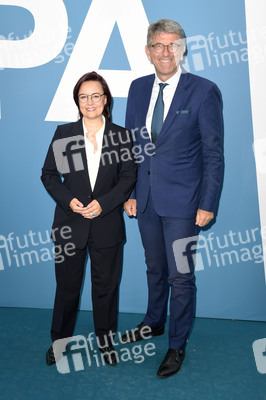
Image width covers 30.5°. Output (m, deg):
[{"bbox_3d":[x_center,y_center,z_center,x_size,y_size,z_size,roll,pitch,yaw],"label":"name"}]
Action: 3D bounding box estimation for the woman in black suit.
[{"bbox_3d":[-0.229,0.111,2.728,0.520,1.610,0.340,2,11,1],"label":"woman in black suit"}]

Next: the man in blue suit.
[{"bbox_3d":[0.196,-0.010,2.707,0.550,1.885,0.430,8,13,29],"label":"man in blue suit"}]

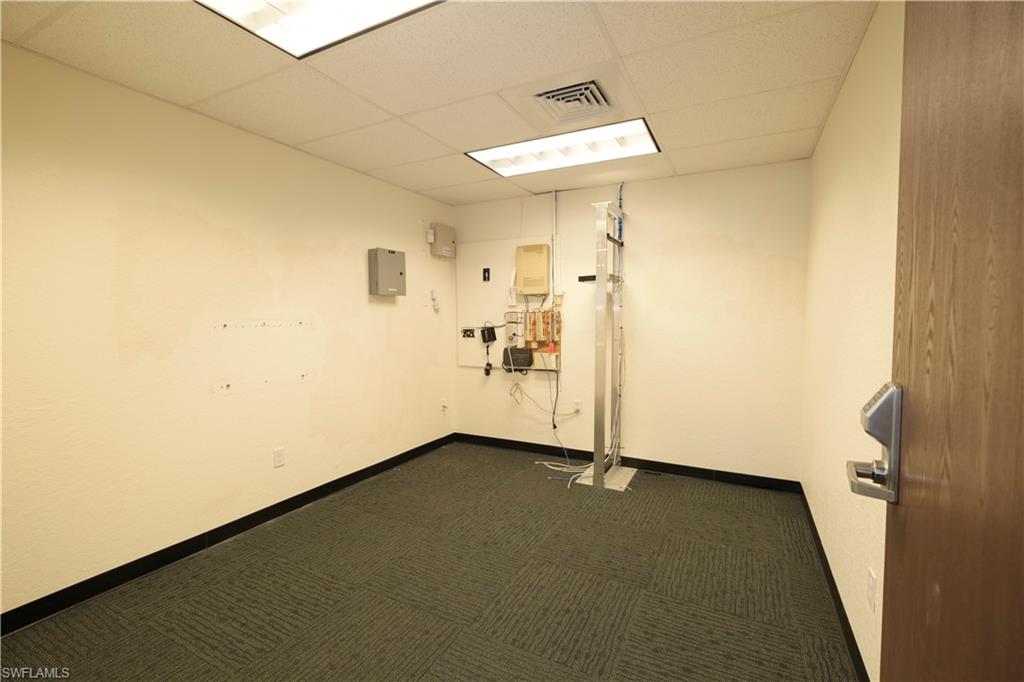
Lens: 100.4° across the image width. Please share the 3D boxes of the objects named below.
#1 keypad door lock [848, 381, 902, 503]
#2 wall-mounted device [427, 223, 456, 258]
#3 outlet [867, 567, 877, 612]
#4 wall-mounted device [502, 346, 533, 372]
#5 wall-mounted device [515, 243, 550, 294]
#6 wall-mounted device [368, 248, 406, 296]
[{"bbox_3d":[0.716,0.202,0.843,0.079,0.220,0.142,2,4,33],"label":"keypad door lock"},{"bbox_3d":[-0.669,-0.973,4.178,0.080,0.305,0.300,2,4,28],"label":"wall-mounted device"},{"bbox_3d":[1.188,0.824,1.415,0.010,0.115,0.071,2,4,28],"label":"outlet"},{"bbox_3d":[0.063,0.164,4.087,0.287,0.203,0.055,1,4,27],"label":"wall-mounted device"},{"bbox_3d":[0.201,-0.651,3.953,0.306,0.448,0.085,1,4,27],"label":"wall-mounted device"},{"bbox_3d":[-1.026,-0.561,3.527,0.095,0.370,0.320,2,4,28],"label":"wall-mounted device"}]

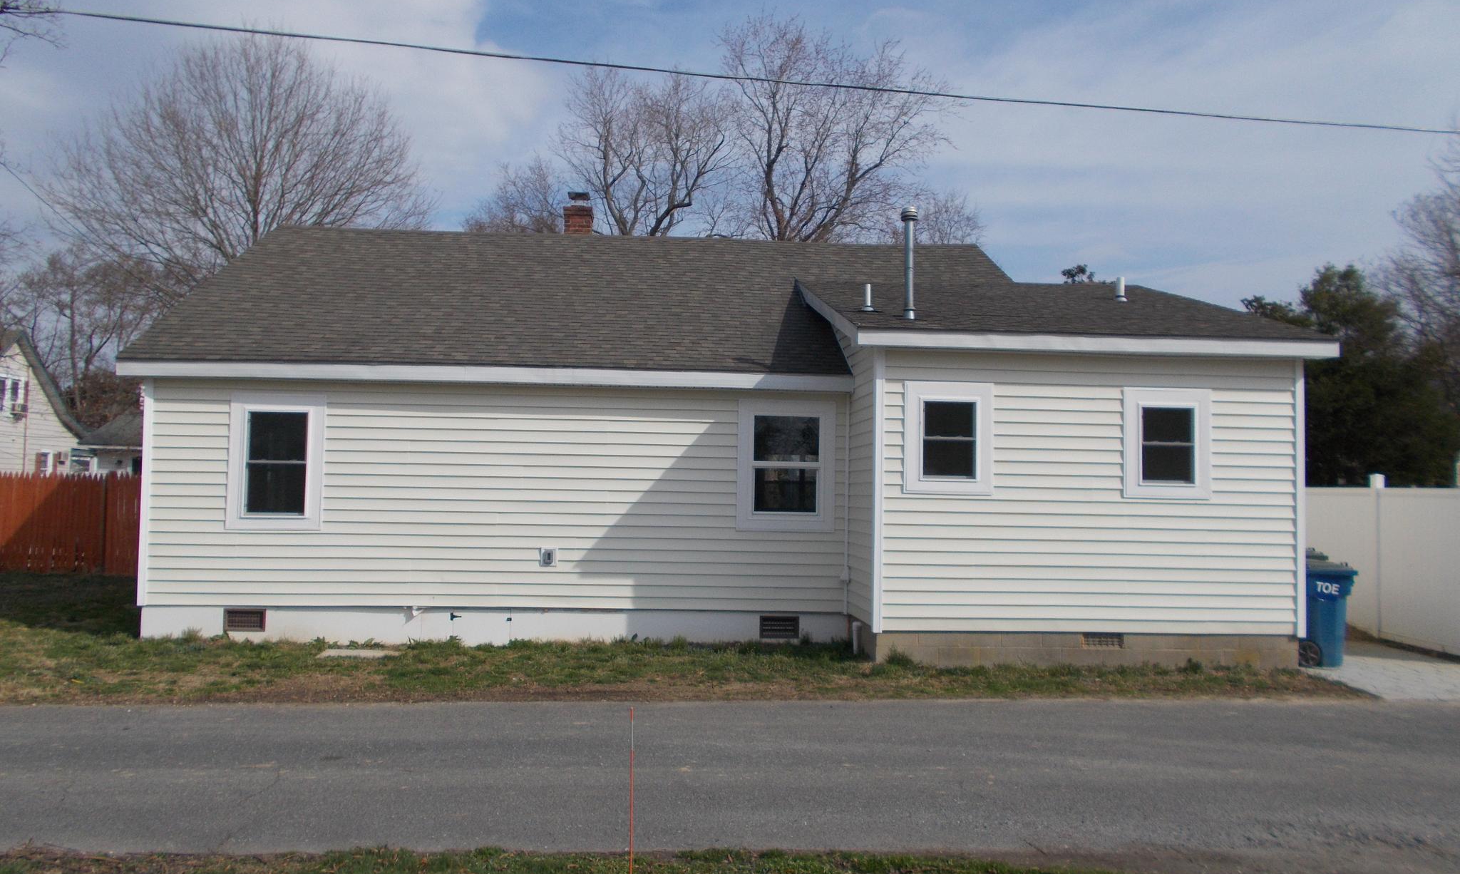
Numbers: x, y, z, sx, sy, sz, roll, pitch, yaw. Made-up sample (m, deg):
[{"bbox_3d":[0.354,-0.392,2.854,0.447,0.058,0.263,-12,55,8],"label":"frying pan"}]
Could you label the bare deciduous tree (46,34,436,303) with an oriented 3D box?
[{"bbox_3d":[-13.787,-4.268,30.383,10.681,14.332,10.300,1,-3,-4],"label":"bare deciduous tree"}]

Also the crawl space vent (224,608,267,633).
[{"bbox_3d":[-5.167,1.957,11.695,0.441,0.236,0.070,1,-3,-4],"label":"crawl space vent"}]

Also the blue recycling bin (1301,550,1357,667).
[{"bbox_3d":[6.076,1.824,11.476,0.720,1.070,0.660,1,-3,-4],"label":"blue recycling bin"}]

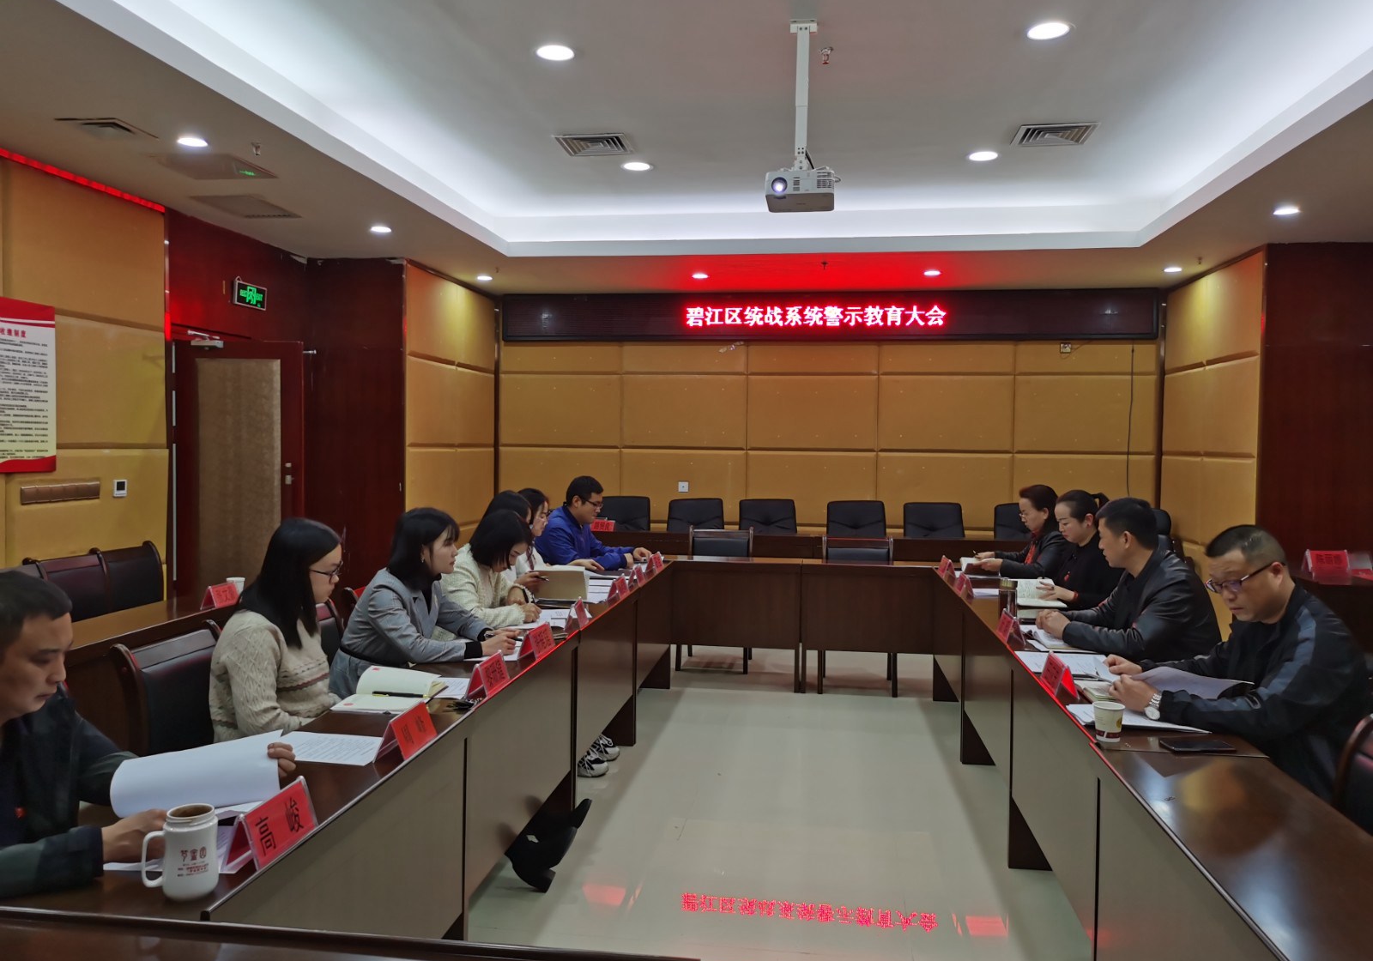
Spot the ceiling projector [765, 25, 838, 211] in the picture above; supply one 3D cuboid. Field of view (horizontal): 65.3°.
[{"bbox_3d":[0.438,-1.404,4.104,0.285,0.670,0.260,1,2,8],"label":"ceiling projector"}]

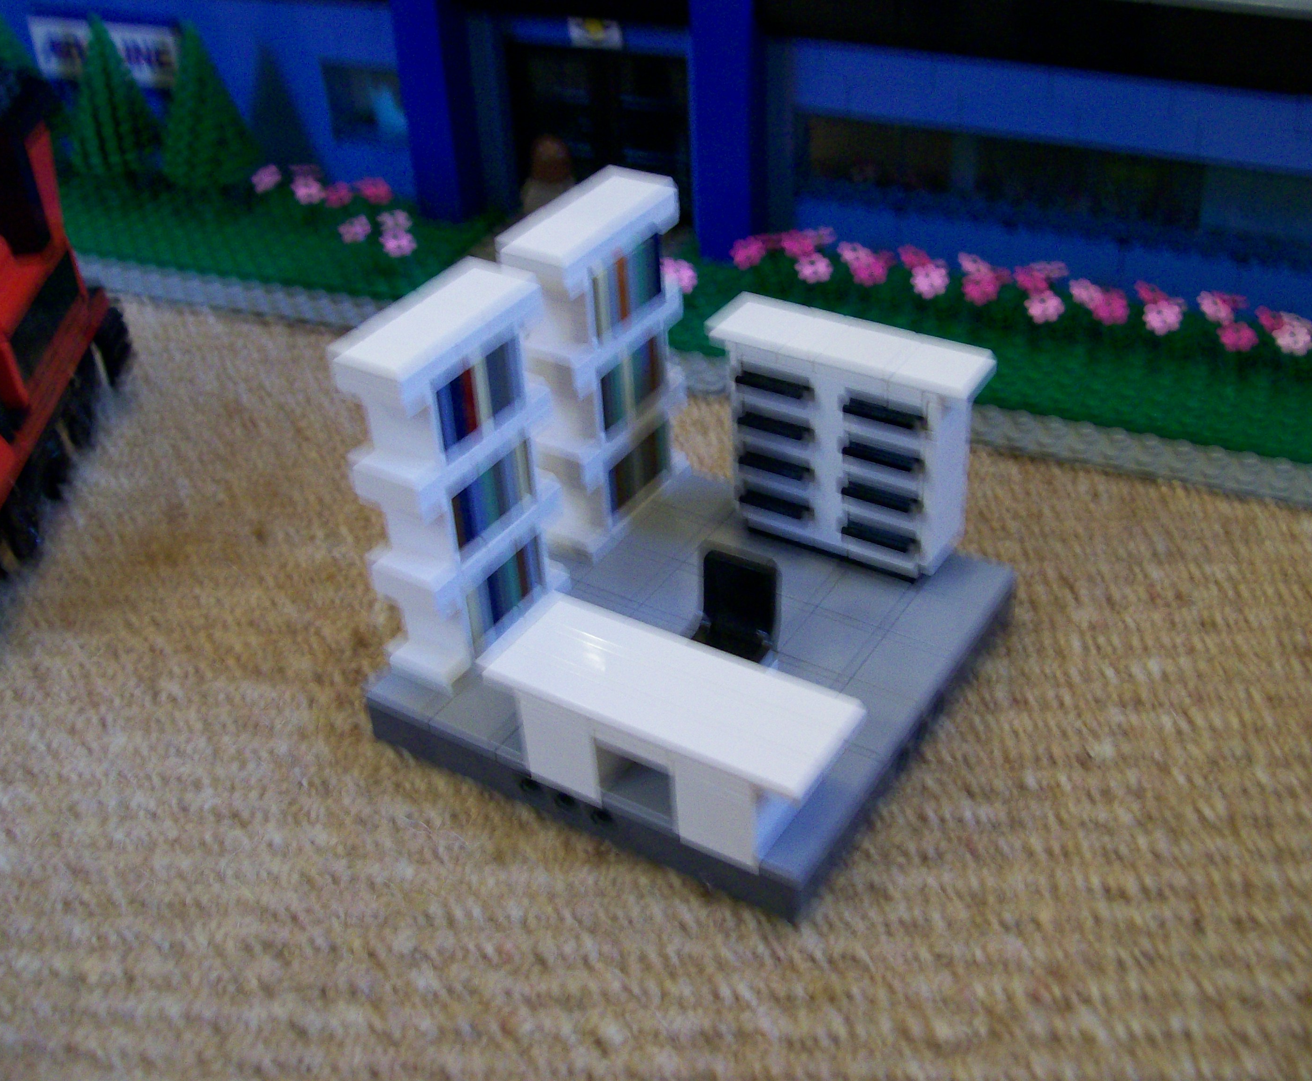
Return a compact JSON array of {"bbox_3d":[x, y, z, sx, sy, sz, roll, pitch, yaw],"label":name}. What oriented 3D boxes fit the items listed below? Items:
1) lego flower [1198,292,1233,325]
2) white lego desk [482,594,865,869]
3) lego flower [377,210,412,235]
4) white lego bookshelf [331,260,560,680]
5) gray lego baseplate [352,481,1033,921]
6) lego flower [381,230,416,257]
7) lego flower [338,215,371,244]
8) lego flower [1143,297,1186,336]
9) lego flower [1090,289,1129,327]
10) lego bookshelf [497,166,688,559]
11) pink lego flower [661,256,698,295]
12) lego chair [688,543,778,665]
[{"bbox_3d":[0.142,-0.059,0.381,0.009,0.006,0.009,13,39,21],"label":"lego flower"},{"bbox_3d":[0.003,0.034,0.268,0.064,0.022,0.024,18,41,27],"label":"white lego desk"},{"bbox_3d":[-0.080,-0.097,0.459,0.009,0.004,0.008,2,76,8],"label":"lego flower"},{"bbox_3d":[-0.037,-0.011,0.287,0.016,0.070,0.040,18,41,27],"label":"white lego bookshelf"},{"bbox_3d":[0.009,0.015,0.301,0.096,0.032,0.096,18,41,27],"label":"gray lego baseplate"},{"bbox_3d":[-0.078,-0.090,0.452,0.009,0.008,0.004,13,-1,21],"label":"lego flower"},{"bbox_3d":[-0.093,-0.096,0.460,0.004,0.008,0.009,20,14,-45],"label":"lego flower"},{"bbox_3d":[0.130,-0.057,0.385,0.009,0.006,0.009,13,39,21],"label":"lego flower"},{"bbox_3d":[0.120,-0.061,0.395,0.009,0.008,0.004,9,-2,17],"label":"lego flower"},{"bbox_3d":[-0.011,-0.036,0.319,0.016,0.070,0.040,18,41,27],"label":"lego bookshelf"},{"bbox_3d":[0.006,-0.072,0.410,0.009,0.006,0.009,13,39,21],"label":"pink lego flower"},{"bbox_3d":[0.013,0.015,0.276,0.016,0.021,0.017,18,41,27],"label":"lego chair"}]

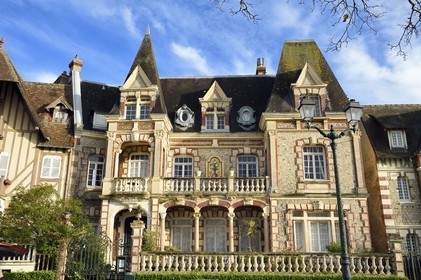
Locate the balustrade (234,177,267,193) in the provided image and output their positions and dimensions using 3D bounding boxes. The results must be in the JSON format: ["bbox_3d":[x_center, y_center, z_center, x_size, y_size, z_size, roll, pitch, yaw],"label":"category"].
[{"bbox_3d":[2.149,2.446,21.266,1.726,0.873,0.280,0,-17,2],"label":"balustrade"}]

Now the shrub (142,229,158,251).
[{"bbox_3d":[-2.653,4.701,17.440,0.800,1.520,0.750,0,-18,1],"label":"shrub"}]

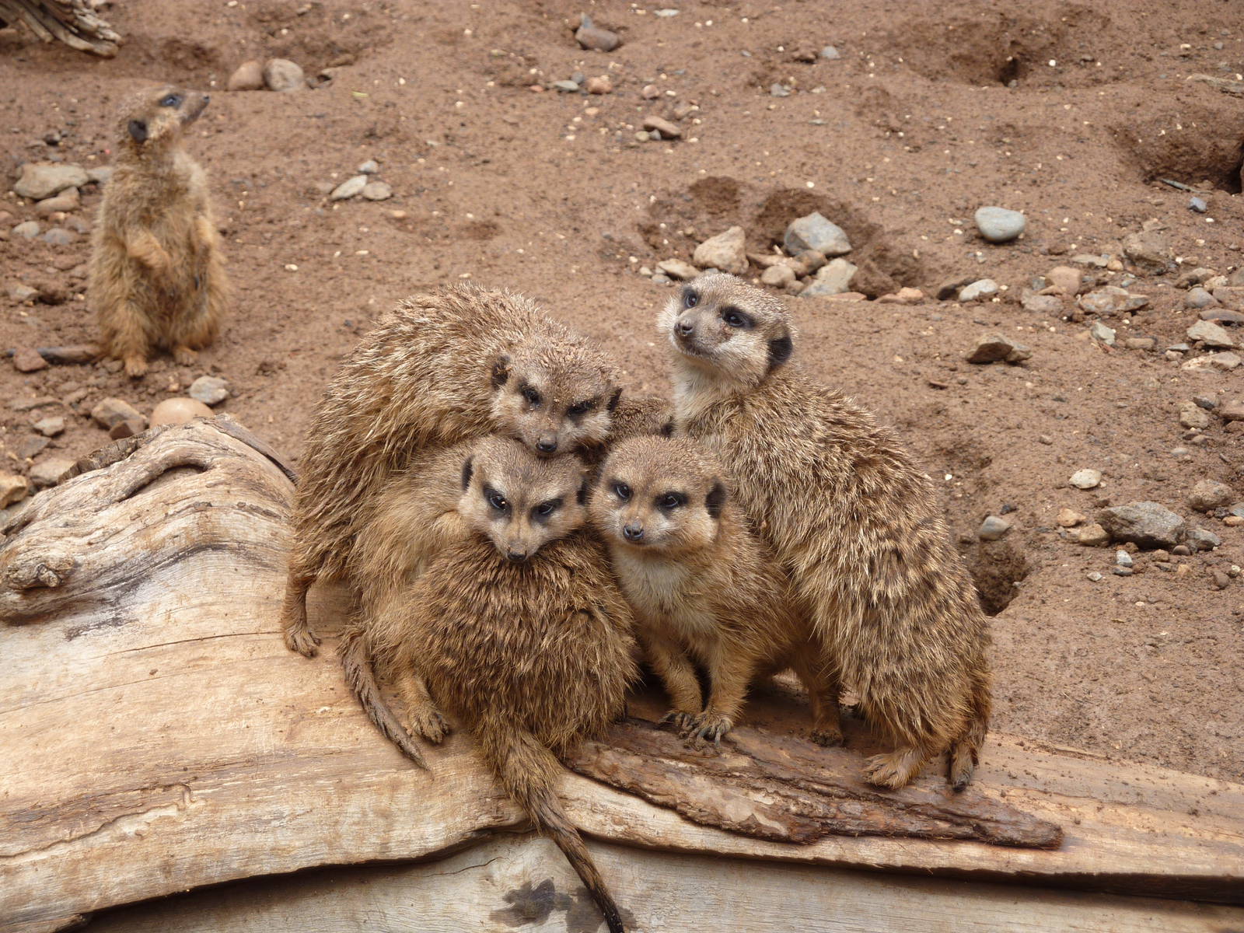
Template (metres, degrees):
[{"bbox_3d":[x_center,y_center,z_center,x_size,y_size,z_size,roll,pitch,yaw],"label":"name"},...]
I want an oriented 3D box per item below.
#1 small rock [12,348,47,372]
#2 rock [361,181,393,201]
[{"bbox_3d":[-0.533,-0.096,4.138,0.030,0.021,0.025,0,24,0],"label":"small rock"},{"bbox_3d":[-0.219,-0.246,4.117,0.028,0.017,0.024,0,23,0],"label":"rock"}]

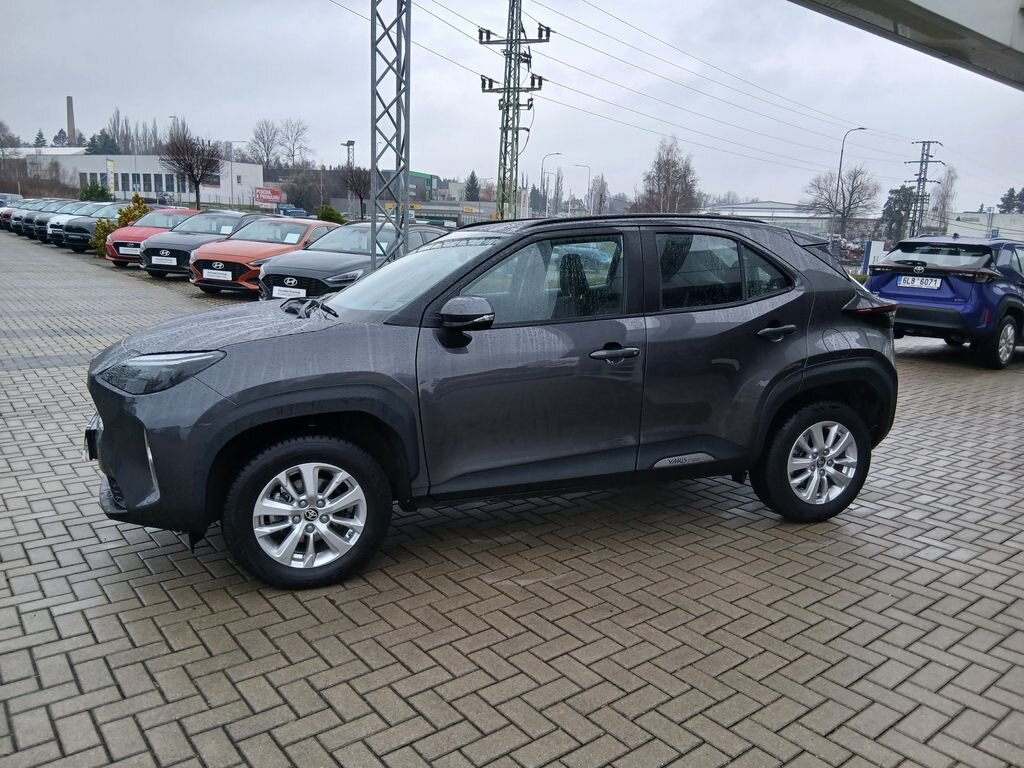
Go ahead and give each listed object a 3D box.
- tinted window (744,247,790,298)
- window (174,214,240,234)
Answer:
[{"bbox_3d":[1.252,-0.557,3.813,0.295,0.282,0.040,-3,-11,-20],"label":"tinted window"},{"bbox_3d":[-6.965,-3.631,17.564,1.380,0.100,0.870,4,42,11],"label":"window"}]

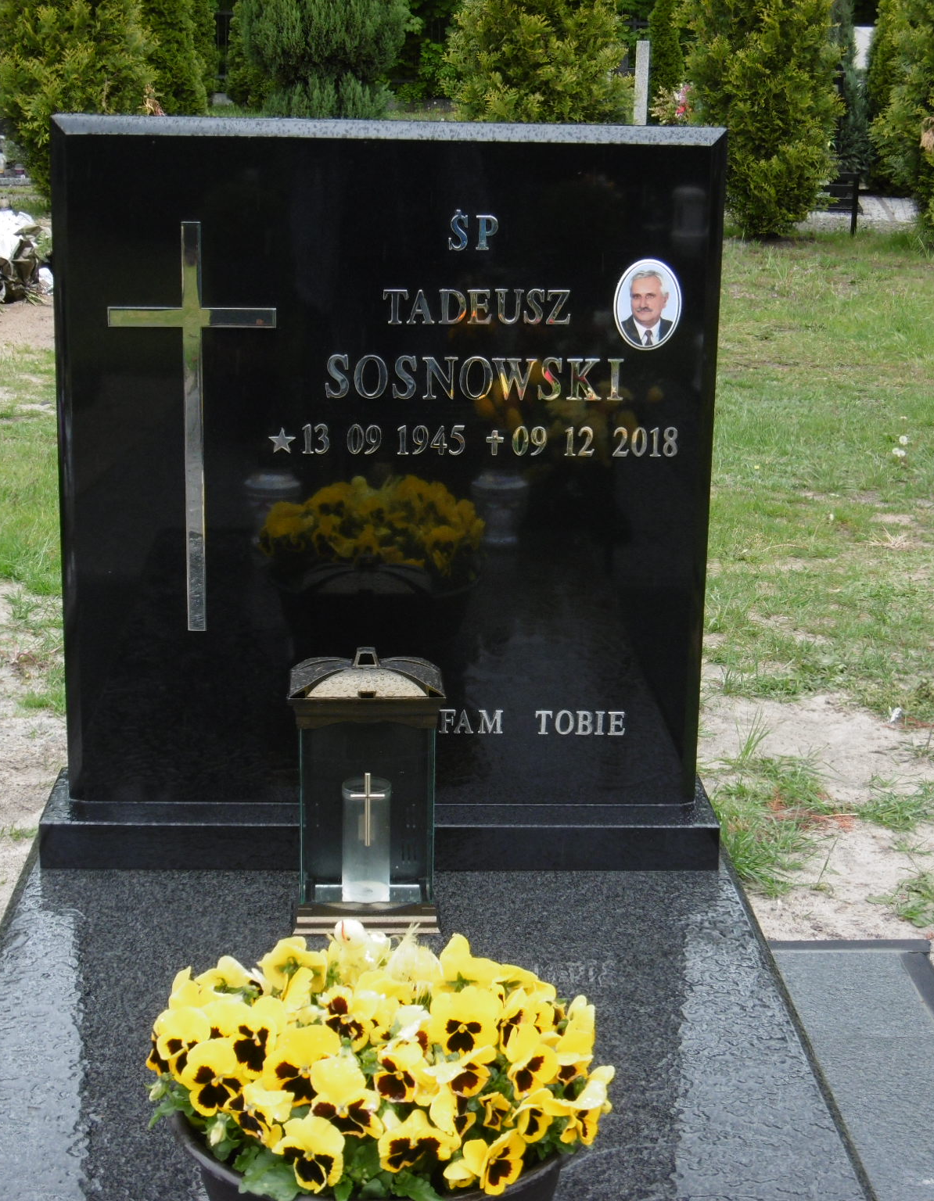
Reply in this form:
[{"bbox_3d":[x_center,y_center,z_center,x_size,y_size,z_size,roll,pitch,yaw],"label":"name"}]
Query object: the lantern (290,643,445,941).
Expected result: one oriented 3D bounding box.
[{"bbox_3d":[-0.114,0.205,2.704,0.172,0.312,0.167,0,14,-4],"label":"lantern"}]

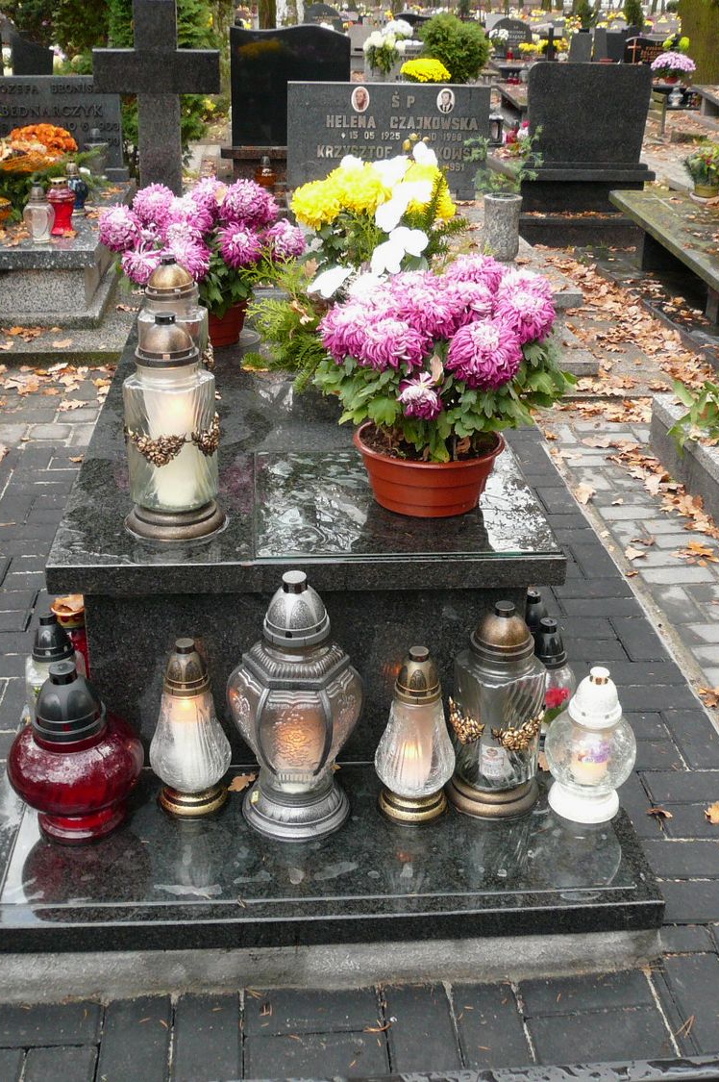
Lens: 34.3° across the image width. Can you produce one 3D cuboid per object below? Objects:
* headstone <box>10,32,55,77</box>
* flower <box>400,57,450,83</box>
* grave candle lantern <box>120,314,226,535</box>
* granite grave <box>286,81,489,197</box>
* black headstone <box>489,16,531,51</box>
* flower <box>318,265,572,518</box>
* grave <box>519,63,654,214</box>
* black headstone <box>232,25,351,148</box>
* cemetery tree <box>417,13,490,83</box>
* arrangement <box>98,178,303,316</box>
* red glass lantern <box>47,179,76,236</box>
[{"bbox_3d":[-2.225,-3.132,8.001,0.300,0.650,0.100,-1,27,-5],"label":"headstone"},{"bbox_3d":[0.528,-3.710,9.409,0.420,0.340,0.420,-1,27,-5],"label":"flower"},{"bbox_3d":[-0.295,-0.187,1.853,0.165,0.335,0.165,-2,25,-5],"label":"grave candle lantern"},{"bbox_3d":[0.159,-2.178,6.399,1.090,0.620,0.100,0,25,-1],"label":"granite grave"},{"bbox_3d":[2.495,-8.260,19.145,0.710,0.618,0.110,-2,25,-5],"label":"black headstone"},{"bbox_3d":[0.146,-0.278,2.053,0.450,0.425,0.410,-1,27,-5],"label":"flower"},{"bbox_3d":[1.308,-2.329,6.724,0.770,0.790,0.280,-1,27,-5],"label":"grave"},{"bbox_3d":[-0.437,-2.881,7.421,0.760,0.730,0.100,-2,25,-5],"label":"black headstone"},{"bbox_3d":[1.193,-6.134,14.861,0.960,1.100,0.960,-2,25,-5],"label":"cemetery tree"},{"bbox_3d":[-0.382,-0.690,2.812,0.490,0.355,0.460,-2,25,-5],"label":"arrangement"},{"bbox_3d":[-1.311,-1.474,5.128,0.122,0.240,0.122,-2,25,-5],"label":"red glass lantern"}]

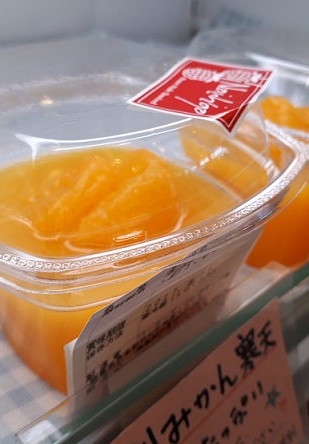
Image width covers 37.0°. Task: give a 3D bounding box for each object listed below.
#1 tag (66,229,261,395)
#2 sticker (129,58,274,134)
[{"bbox_3d":[0.004,0.024,0.135,0.068,0.040,0.006,-24,50,-36],"label":"tag"},{"bbox_3d":[0.014,-0.037,0.125,0.029,0.004,0.029,20,46,27],"label":"sticker"}]

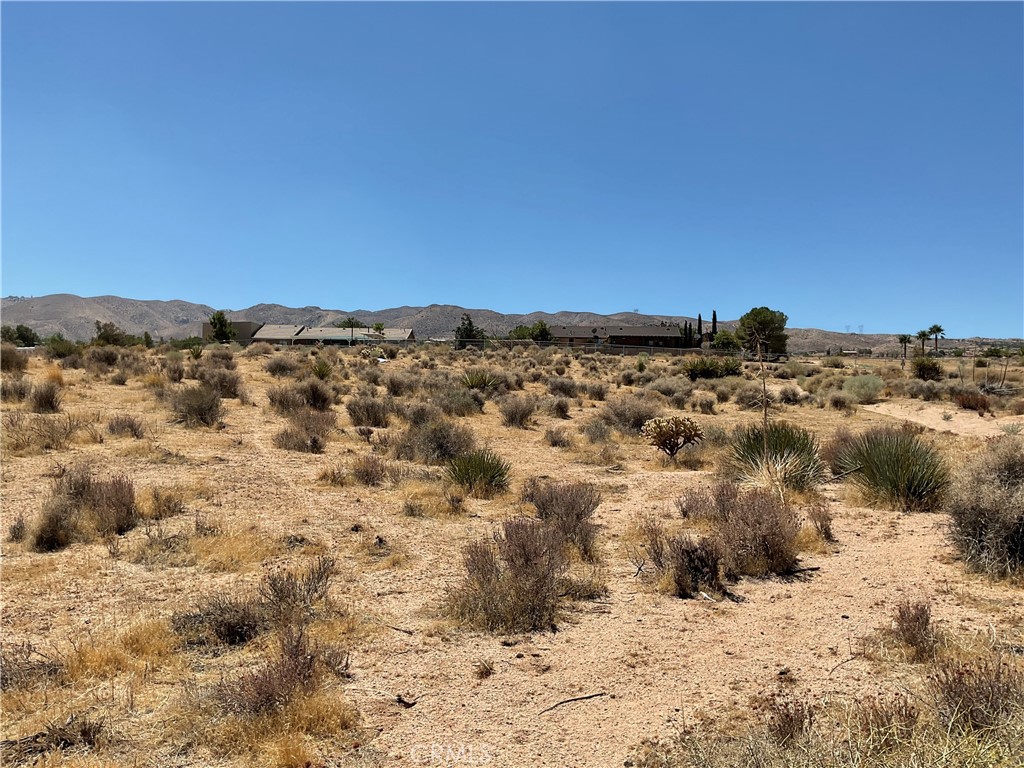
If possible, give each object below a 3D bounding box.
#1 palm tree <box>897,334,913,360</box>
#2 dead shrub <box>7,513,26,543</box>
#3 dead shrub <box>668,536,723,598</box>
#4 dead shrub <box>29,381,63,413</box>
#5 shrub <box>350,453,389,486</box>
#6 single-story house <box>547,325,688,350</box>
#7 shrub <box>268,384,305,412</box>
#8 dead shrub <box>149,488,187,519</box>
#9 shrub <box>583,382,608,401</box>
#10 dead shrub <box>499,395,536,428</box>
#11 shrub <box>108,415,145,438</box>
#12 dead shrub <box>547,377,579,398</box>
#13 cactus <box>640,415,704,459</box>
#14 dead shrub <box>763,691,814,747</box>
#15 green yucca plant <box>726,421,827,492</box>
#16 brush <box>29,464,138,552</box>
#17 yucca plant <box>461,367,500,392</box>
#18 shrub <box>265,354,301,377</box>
[{"bbox_3d":[87.038,-8.139,190.000,3.100,5.647,3.100,0,3,0],"label":"palm tree"},{"bbox_3d":[-3.866,1.126,6.712,0.133,0.221,0.119,-2,4,-30],"label":"dead shrub"},{"bbox_3d":[1.161,1.161,5.464,0.342,0.362,0.307,1,3,12],"label":"dead shrub"},{"bbox_3d":[-10.631,0.276,19.568,0.774,0.712,0.697,-2,3,-29],"label":"dead shrub"},{"bbox_3d":[-1.592,0.957,9.595,0.422,0.339,0.380,0,3,-9],"label":"shrub"},{"bbox_3d":[19.554,-8.518,162.000,24.800,4.144,12.000,0,3,7],"label":"single-story house"},{"bbox_3d":[-4.959,0.307,18.768,0.805,0.592,0.747,-1,3,-15],"label":"shrub"},{"bbox_3d":[-3.012,1.058,7.533,0.332,0.250,0.266,-1,3,-22],"label":"dead shrub"},{"bbox_3d":[2.311,0.199,23.477,0.656,0.480,0.590,0,3,6],"label":"shrub"},{"bbox_3d":[0.099,0.483,15.399,0.660,0.590,0.612,0,3,0],"label":"dead shrub"},{"bbox_3d":[-6.459,0.700,14.346,0.633,0.382,0.570,-1,3,-24],"label":"shrub"},{"bbox_3d":[1.433,0.091,24.365,0.908,0.608,0.817,0,3,3],"label":"dead shrub"},{"bbox_3d":[2.200,0.732,11.776,0.875,0.573,0.787,1,3,11],"label":"cactus"},{"bbox_3d":[1.083,1.297,3.341,0.185,0.194,0.172,1,3,18],"label":"dead shrub"},{"bbox_3d":[2.856,0.754,9.243,1.042,0.723,1.020,1,3,17],"label":"green yucca plant"},{"bbox_3d":[-3.302,0.936,6.593,0.817,0.608,0.800,-1,3,-27],"label":"brush"},{"bbox_3d":[-0.900,-0.146,24.644,1.142,0.704,1.085,0,3,-2],"label":"yucca plant"},{"bbox_3d":[-8.293,-0.674,31.154,1.301,0.788,1.171,-1,3,-15],"label":"shrub"}]

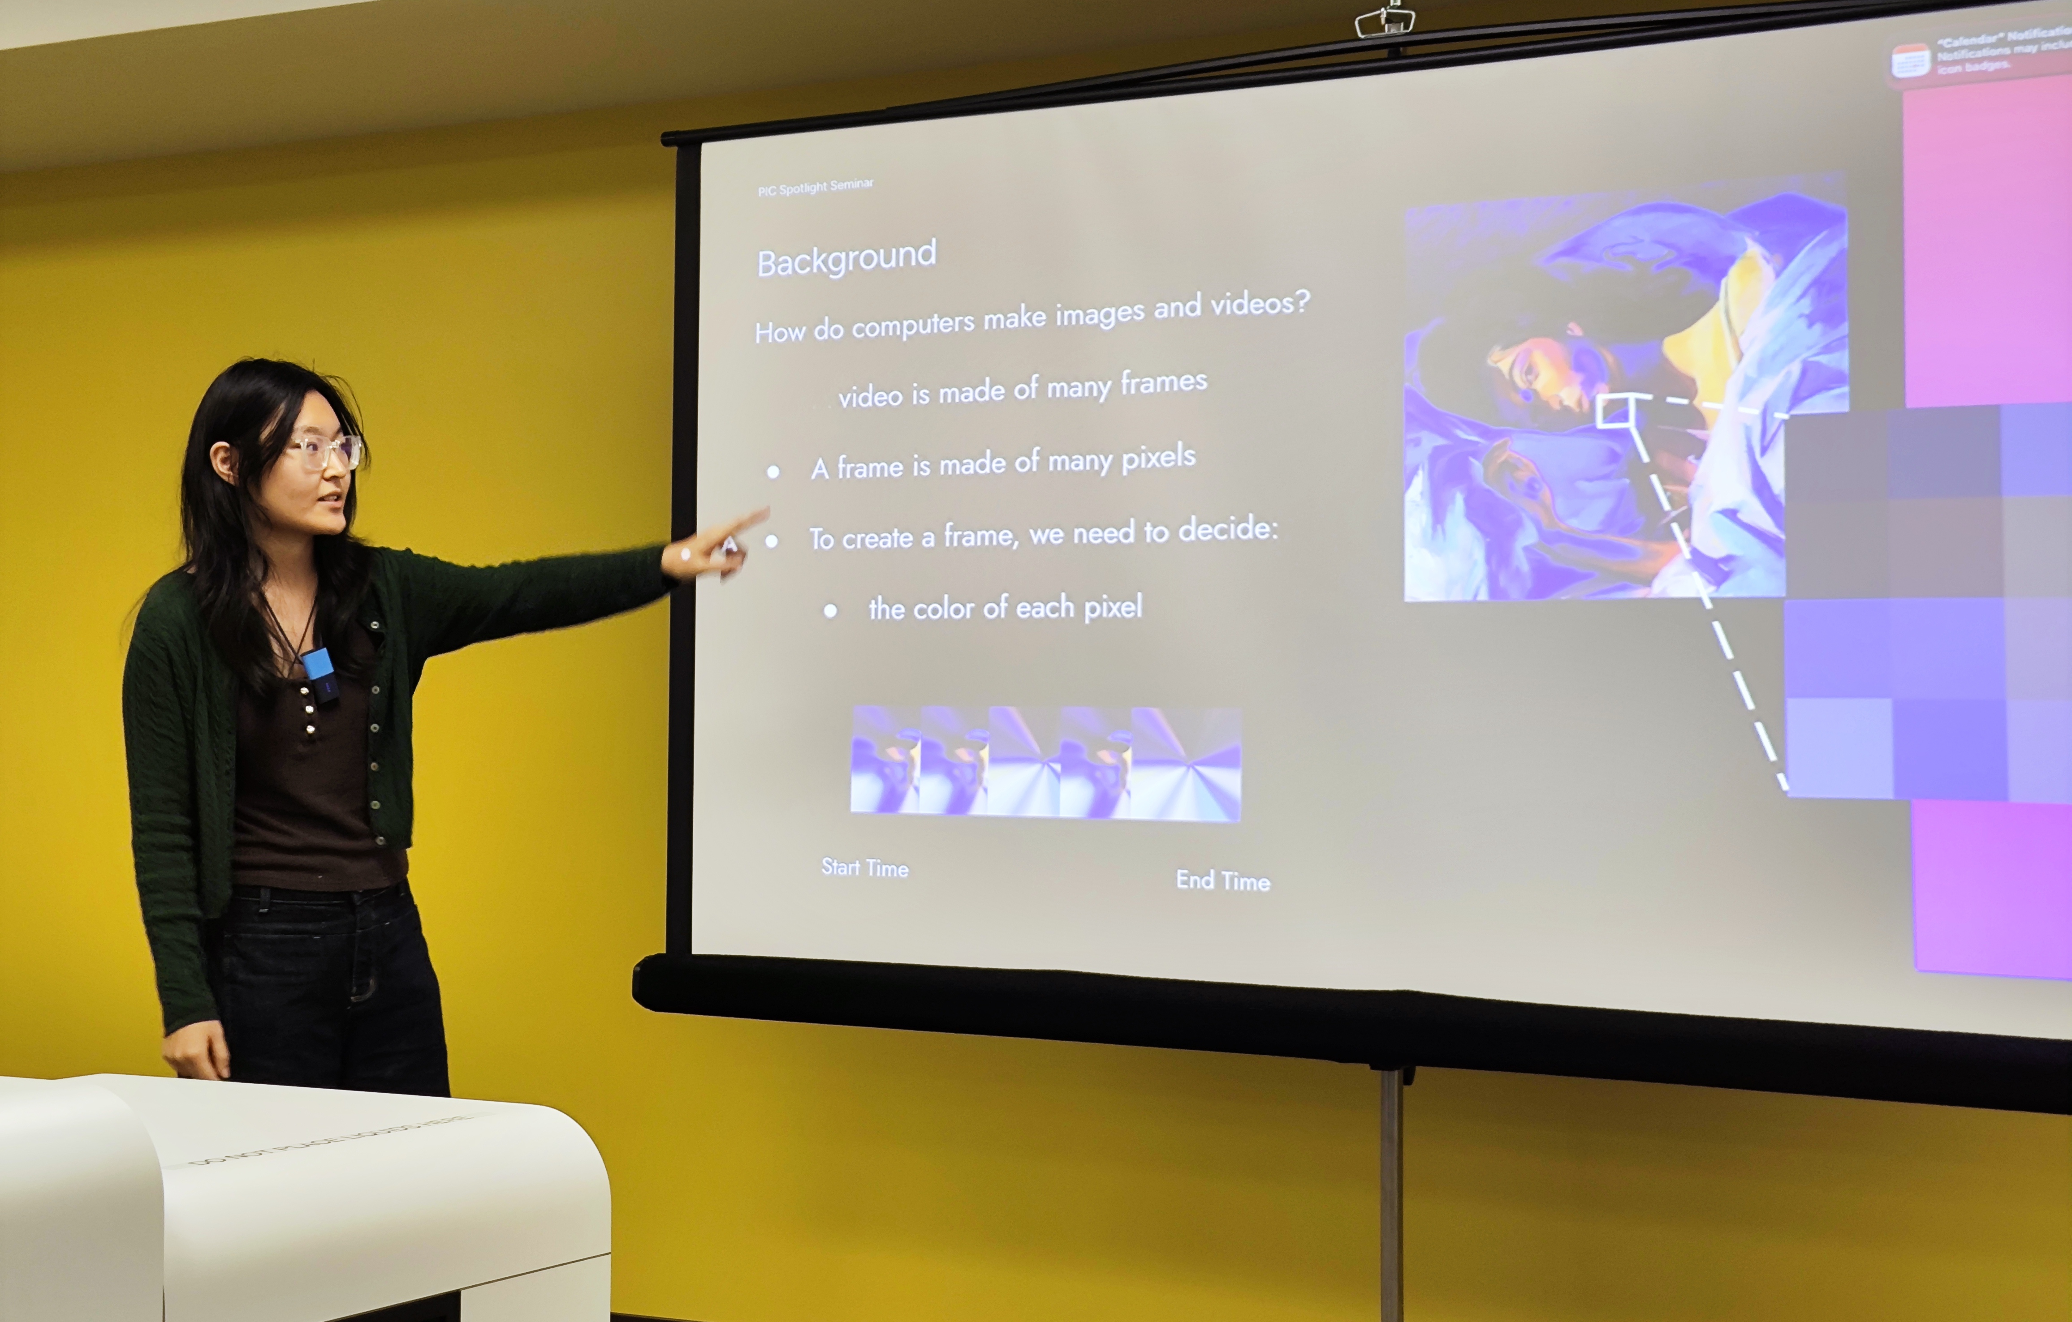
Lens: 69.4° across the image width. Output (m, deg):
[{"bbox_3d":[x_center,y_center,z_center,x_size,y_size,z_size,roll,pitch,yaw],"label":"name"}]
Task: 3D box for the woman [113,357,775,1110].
[{"bbox_3d":[-0.745,0.417,1.785,0.800,1.640,0.490,-1,-2,41],"label":"woman"}]

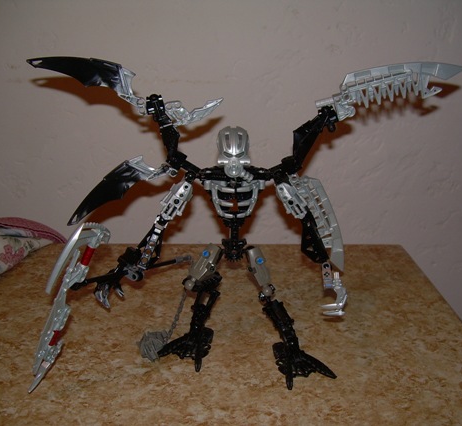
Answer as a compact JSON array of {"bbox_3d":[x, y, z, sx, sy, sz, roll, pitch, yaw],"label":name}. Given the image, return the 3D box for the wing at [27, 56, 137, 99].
[{"bbox_3d":[-0.130,-0.123,0.550,0.102,0.027,0.015,9,0,-7],"label":"wing"}]

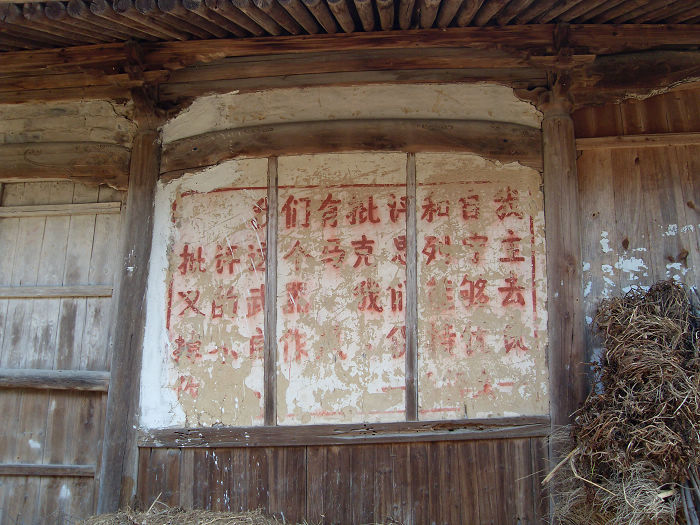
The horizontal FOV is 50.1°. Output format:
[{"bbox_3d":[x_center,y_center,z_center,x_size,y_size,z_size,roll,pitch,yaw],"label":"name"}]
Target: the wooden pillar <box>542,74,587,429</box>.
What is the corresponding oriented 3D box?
[{"bbox_3d":[1.596,0.138,5.528,0.250,3.199,0.250,1,-14,2],"label":"wooden pillar"}]

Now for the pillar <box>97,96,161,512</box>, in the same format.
[{"bbox_3d":[-1.631,0.239,5.612,0.250,3.220,0.250,0,-14,2],"label":"pillar"}]

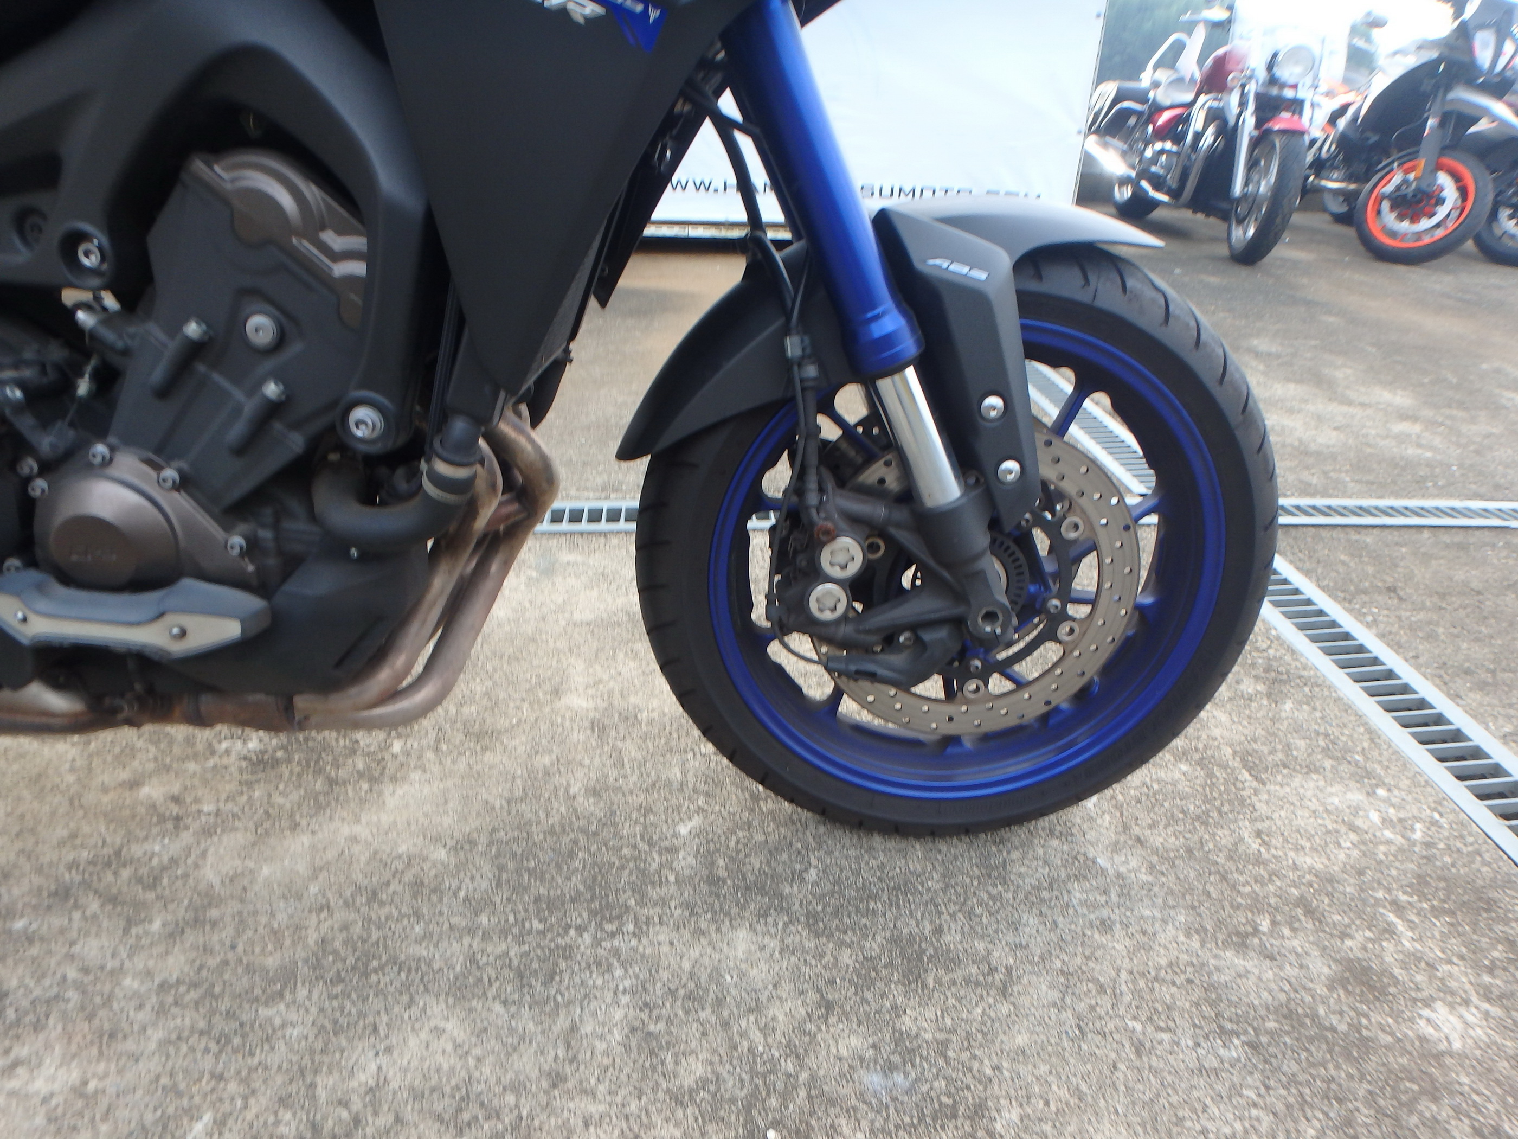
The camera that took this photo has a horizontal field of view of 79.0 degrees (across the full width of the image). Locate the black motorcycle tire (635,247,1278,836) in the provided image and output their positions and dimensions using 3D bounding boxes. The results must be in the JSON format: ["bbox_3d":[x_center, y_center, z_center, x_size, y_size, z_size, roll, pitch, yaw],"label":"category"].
[{"bbox_3d":[0.186,-0.006,0.874,0.600,0.600,0.120,0,21,-3],"label":"black motorcycle tire"}]

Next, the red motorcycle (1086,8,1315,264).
[{"bbox_3d":[2.553,-2.516,5.195,0.900,1.230,2.400,2,27,1],"label":"red motorcycle"}]

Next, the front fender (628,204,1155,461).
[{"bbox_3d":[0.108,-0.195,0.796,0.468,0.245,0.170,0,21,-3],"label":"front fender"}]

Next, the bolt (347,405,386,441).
[{"bbox_3d":[-0.269,-0.100,0.630,0.025,0.025,0.016,0,21,-4],"label":"bolt"}]

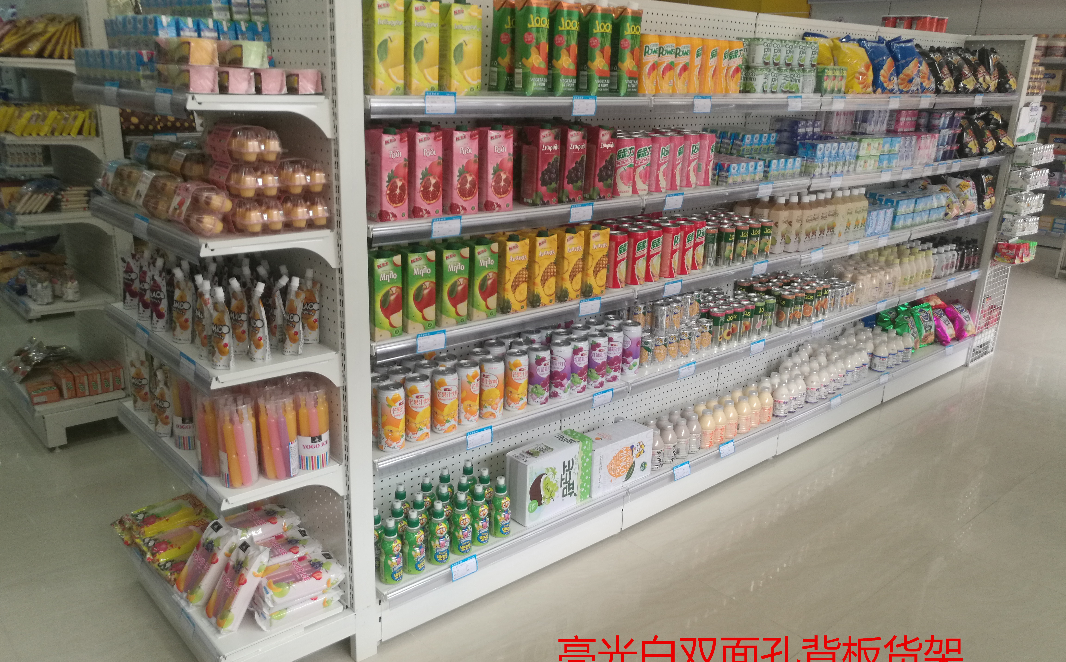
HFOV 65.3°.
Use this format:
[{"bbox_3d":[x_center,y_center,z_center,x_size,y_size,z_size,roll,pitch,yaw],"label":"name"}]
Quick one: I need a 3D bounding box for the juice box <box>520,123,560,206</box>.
[{"bbox_3d":[0.021,-0.447,2.221,0.071,0.216,0.071,-13,23,-38],"label":"juice box"}]

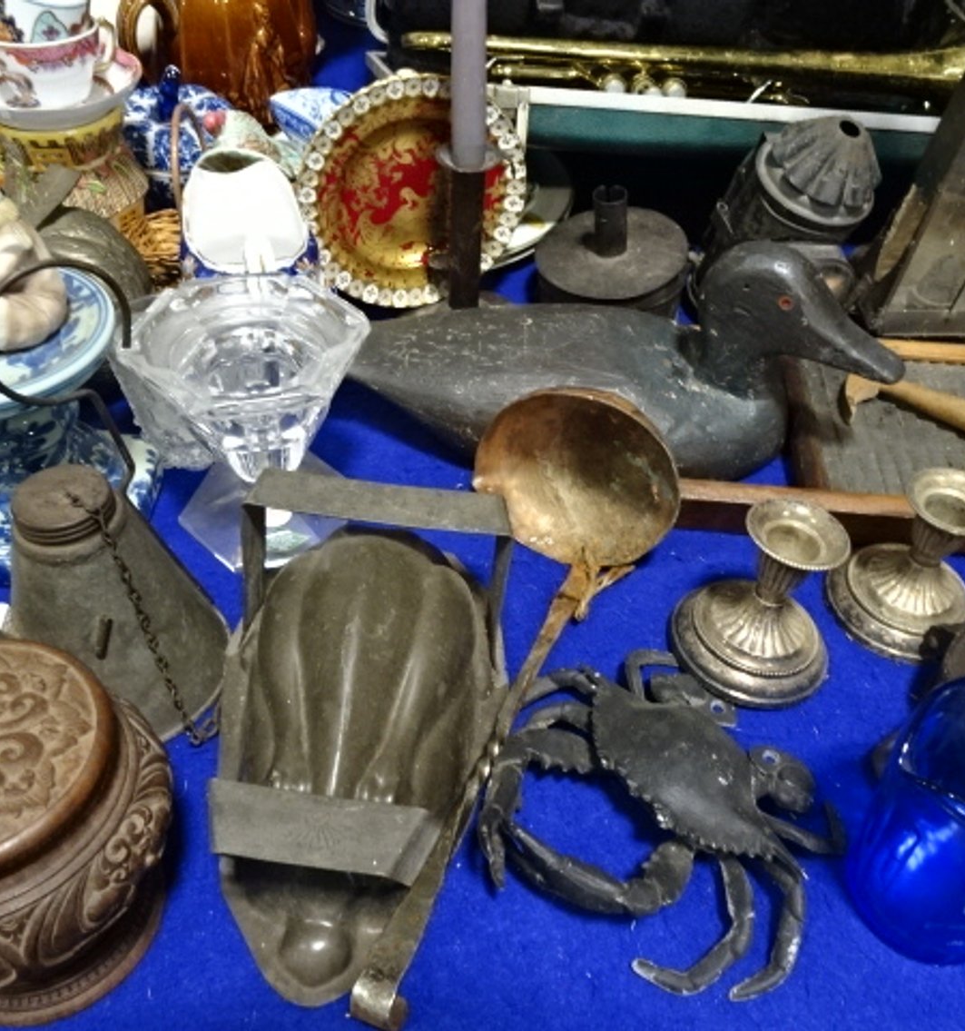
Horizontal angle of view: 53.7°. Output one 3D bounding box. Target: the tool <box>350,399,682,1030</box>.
[{"bbox_3d":[0.006,0.071,0.432,0.102,0.055,0.310,16,54,9],"label":"tool"}]

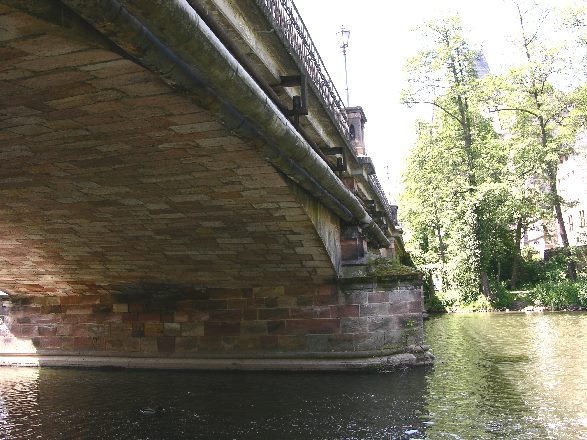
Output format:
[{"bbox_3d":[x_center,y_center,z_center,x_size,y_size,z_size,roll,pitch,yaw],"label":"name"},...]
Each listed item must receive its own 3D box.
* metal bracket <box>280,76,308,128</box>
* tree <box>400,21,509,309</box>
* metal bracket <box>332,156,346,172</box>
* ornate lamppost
[{"bbox_3d":[0.018,-2.110,10.500,0.417,0.831,0.220,-4,-8,13],"label":"metal bracket"},{"bbox_3d":[13.256,-4.588,50.000,8.000,23.000,7.800,-4,-8,13],"label":"tree"},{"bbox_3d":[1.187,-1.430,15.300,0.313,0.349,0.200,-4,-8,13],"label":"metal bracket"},{"bbox_3d":[1.606,-4.775,18.600,0.410,2.477,0.410,-4,-8,13],"label":"ornate lamppost"}]

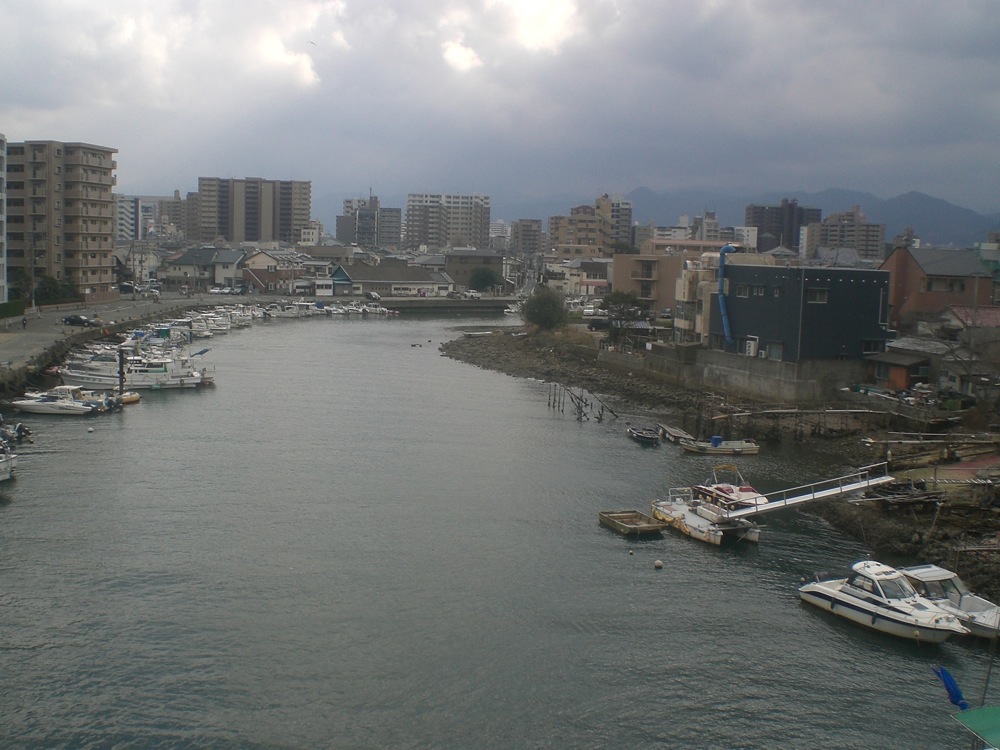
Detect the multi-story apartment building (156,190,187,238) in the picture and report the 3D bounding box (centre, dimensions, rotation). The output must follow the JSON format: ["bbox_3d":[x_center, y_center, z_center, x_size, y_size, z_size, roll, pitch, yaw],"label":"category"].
[{"bbox_3d":[-237.828,-108.534,796.000,19.000,48.000,14.000,-1,7,-27],"label":"multi-story apartment building"}]

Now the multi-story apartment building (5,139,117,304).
[{"bbox_3d":[-76.796,-26.556,191.735,14.610,26.380,10.940,3,7,12],"label":"multi-story apartment building"}]

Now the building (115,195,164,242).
[{"bbox_3d":[-185.757,-76.041,565.776,22.000,32.130,16.000,3,7,12],"label":"building"}]

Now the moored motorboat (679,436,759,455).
[{"bbox_3d":[15.151,4.889,76.103,5.600,1.200,1.650,1,7,-10],"label":"moored motorboat"}]

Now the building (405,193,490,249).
[{"bbox_3d":[-29.226,-79.652,617.000,45.500,42.500,14.000,2,6,-1],"label":"building"}]

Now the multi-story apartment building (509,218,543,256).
[{"bbox_3d":[17.171,-85.791,725.000,16.500,34.000,14.000,0,6,-12],"label":"multi-story apartment building"}]

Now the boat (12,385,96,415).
[{"bbox_3d":[-33.833,2.047,83.406,6.000,2.150,2.100,0,7,-12],"label":"boat"}]

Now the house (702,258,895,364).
[{"bbox_3d":[29.517,-6.382,109.041,10.600,8.680,14.020,-1,7,-25],"label":"house"}]

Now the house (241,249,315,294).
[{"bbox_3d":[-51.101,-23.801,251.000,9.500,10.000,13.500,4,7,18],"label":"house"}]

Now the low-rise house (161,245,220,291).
[{"bbox_3d":[-66.507,-22.895,238.847,11.350,8.980,7.300,3,7,12],"label":"low-rise house"}]

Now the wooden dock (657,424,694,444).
[{"bbox_3d":[12.300,4.173,76.915,1.850,0.550,4.900,1,6,-4],"label":"wooden dock"}]

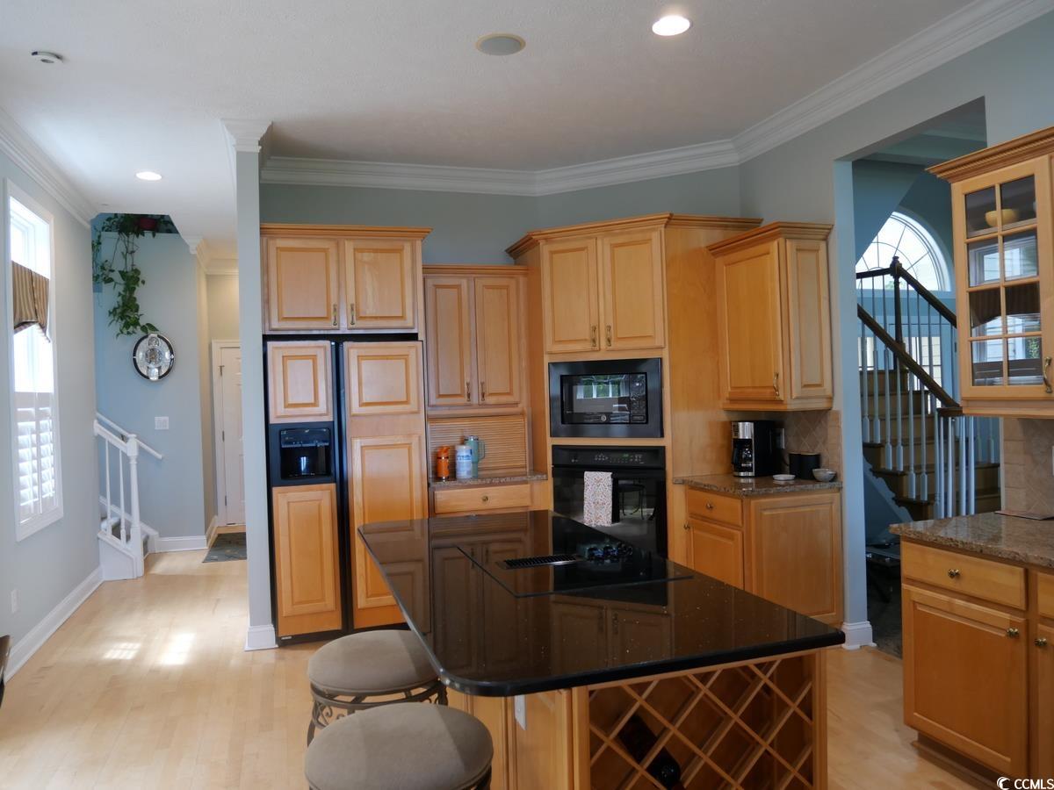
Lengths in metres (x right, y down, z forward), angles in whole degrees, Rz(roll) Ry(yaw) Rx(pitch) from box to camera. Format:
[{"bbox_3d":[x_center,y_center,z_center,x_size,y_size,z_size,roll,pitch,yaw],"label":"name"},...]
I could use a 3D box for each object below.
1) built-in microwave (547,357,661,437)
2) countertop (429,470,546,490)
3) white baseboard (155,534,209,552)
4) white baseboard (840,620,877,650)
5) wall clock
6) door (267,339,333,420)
[{"bbox_3d":[0.567,0.021,4.710,0.743,0.483,0.430,-2,0,26],"label":"built-in microwave"},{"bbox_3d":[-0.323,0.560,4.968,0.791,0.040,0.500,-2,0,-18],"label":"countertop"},{"bbox_3d":[-3.389,1.459,7.180,0.472,0.141,0.021,-2,0,-19],"label":"white baseboard"},{"bbox_3d":[1.815,1.313,4.001,0.182,0.134,0.050,-2,0,-18],"label":"white baseboard"},{"bbox_3d":[-3.612,-0.368,7.068,0.376,0.478,0.104,-2,0,-19],"label":"wall clock"},{"bbox_3d":[-1.331,-0.077,4.322,0.368,0.483,0.060,-2,0,-19],"label":"door"}]

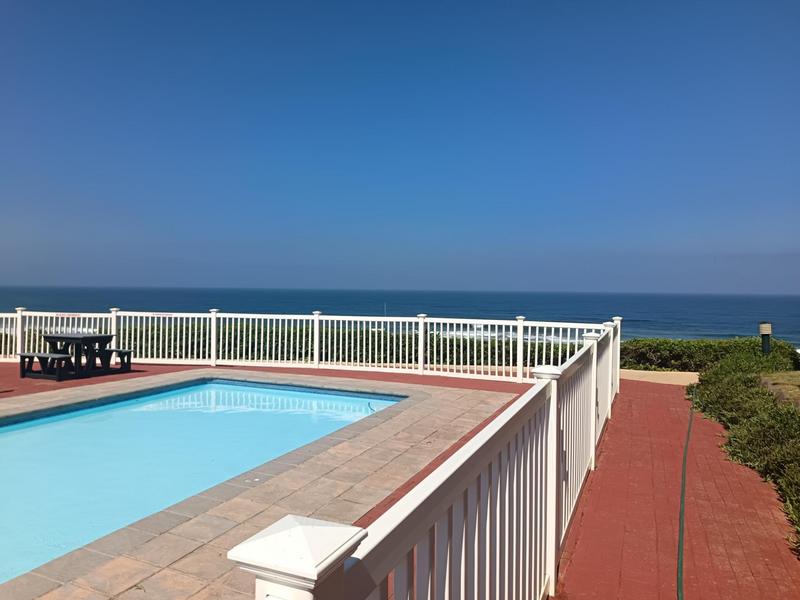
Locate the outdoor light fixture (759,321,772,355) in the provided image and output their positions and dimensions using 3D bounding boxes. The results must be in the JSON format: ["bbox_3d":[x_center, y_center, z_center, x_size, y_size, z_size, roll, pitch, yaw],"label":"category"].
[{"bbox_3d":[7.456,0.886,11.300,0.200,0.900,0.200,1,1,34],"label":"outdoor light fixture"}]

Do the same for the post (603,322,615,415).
[{"bbox_3d":[2.581,0.878,6.860,0.127,1.200,0.127,1,1,25],"label":"post"}]

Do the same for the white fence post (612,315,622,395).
[{"bbox_3d":[3.371,0.860,8.600,0.127,1.200,0.127,1,1,25],"label":"white fence post"}]

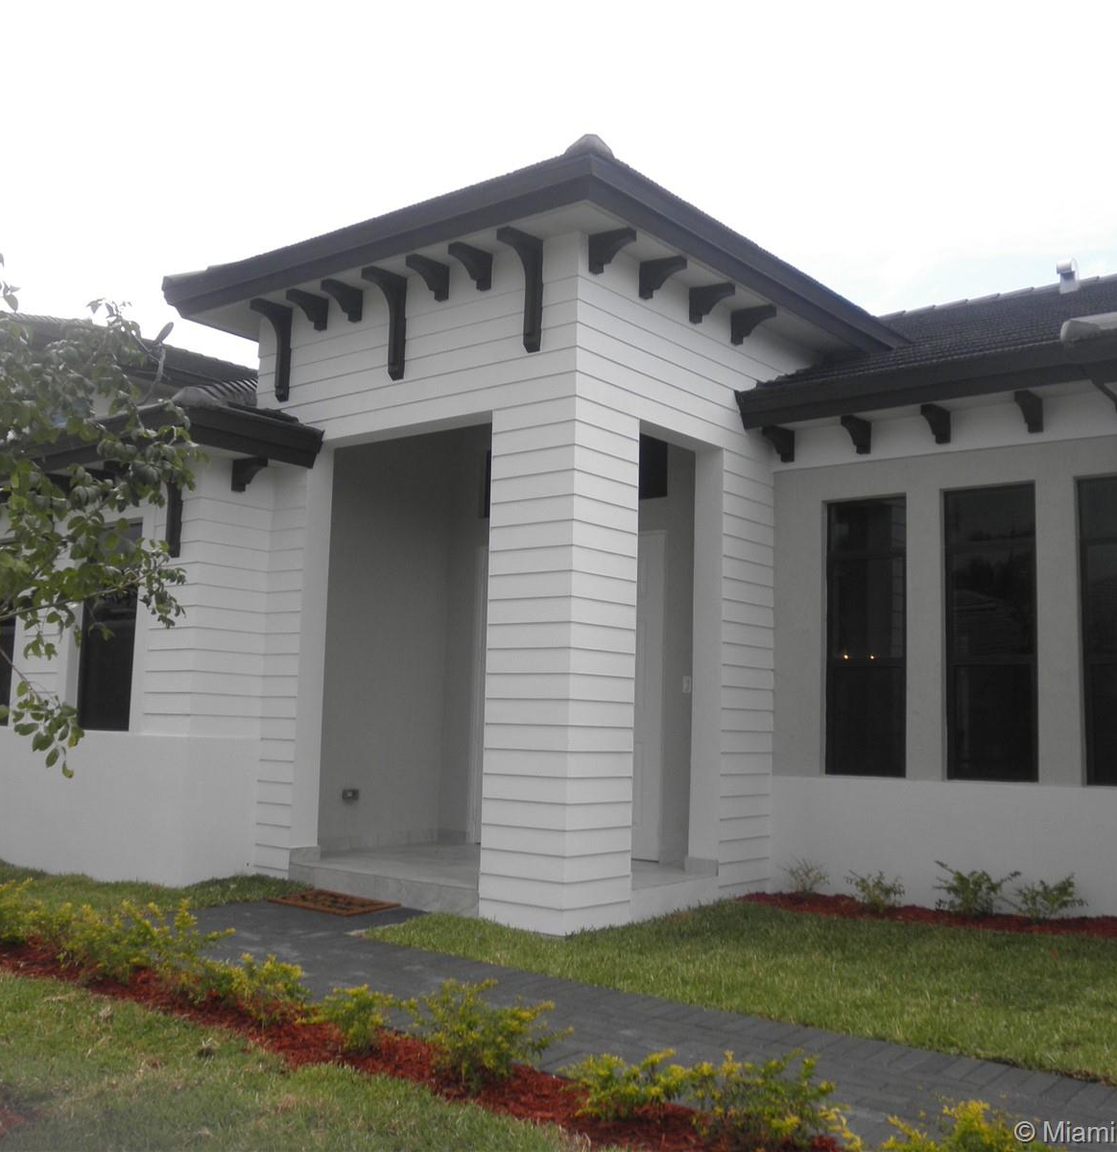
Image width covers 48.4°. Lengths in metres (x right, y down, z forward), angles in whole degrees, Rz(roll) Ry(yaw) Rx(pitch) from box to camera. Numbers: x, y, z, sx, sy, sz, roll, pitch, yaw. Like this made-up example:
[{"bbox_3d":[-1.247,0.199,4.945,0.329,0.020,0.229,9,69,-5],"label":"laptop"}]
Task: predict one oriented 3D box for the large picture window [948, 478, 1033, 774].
[{"bbox_3d":[2.947,0.387,8.394,0.629,1.983,0.111,-4,-9,38],"label":"large picture window"}]

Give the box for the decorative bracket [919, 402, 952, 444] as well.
[{"bbox_3d":[2.629,-1.048,8.636,0.098,0.231,0.285,-4,-8,38],"label":"decorative bracket"}]

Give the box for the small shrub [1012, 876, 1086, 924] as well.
[{"bbox_3d":[3.074,2.033,7.778,0.420,0.281,0.336,-1,-7,21],"label":"small shrub"}]

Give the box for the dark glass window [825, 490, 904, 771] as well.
[{"bbox_3d":[2.258,0.447,9.068,0.617,2.006,0.100,-4,-8,38],"label":"dark glass window"}]

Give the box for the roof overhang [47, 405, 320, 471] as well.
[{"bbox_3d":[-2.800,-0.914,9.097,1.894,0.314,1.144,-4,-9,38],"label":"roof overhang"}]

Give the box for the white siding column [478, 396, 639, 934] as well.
[{"bbox_3d":[0.014,0.553,7.813,0.670,3.180,0.670,-4,-9,38],"label":"white siding column"}]

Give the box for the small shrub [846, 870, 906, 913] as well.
[{"bbox_3d":[2.118,2.098,8.274,0.390,0.300,0.390,-4,-9,38],"label":"small shrub"}]

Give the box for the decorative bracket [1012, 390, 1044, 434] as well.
[{"bbox_3d":[3.125,-1.081,8.247,0.094,0.234,0.280,-4,-8,38],"label":"decorative bracket"}]

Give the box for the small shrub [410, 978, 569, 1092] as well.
[{"bbox_3d":[-0.258,1.718,4.676,0.586,0.375,0.516,2,-7,-3],"label":"small shrub"}]

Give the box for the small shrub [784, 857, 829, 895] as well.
[{"bbox_3d":[1.742,2.108,8.715,0.300,0.270,0.300,2,-7,0],"label":"small shrub"}]

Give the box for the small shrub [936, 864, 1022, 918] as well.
[{"bbox_3d":[2.696,2.028,8.016,0.514,0.326,0.411,-1,-7,18],"label":"small shrub"}]

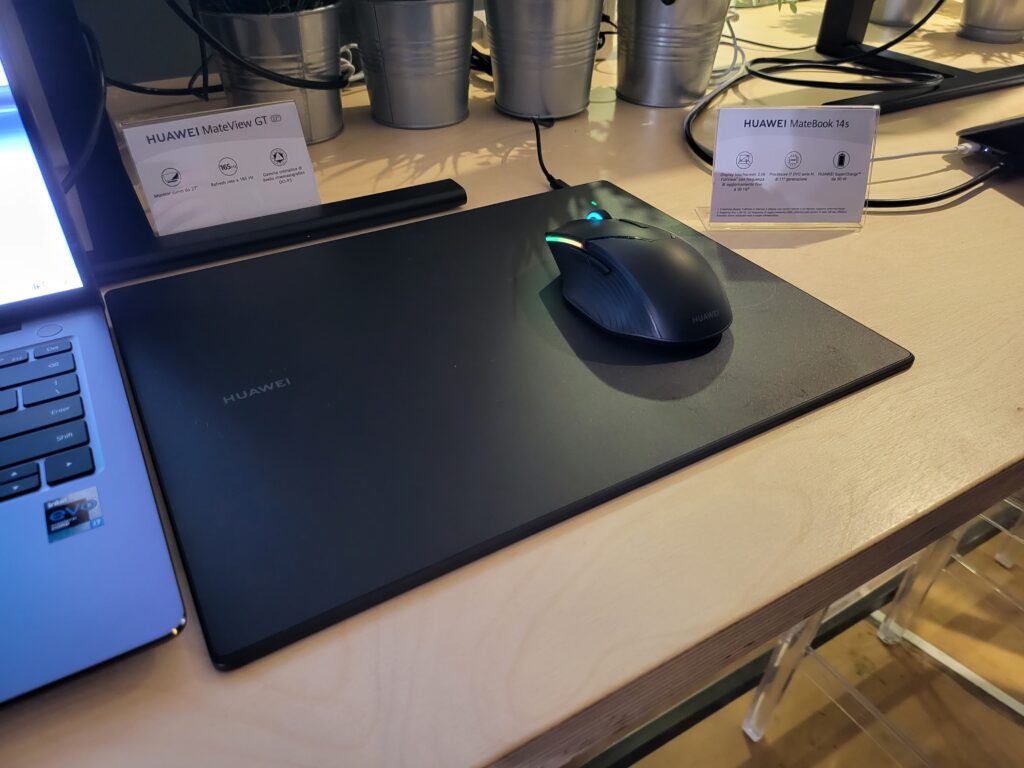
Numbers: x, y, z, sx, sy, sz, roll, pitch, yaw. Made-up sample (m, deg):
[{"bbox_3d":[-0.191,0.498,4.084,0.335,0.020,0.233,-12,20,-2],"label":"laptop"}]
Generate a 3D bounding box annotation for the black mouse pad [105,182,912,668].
[{"bbox_3d":[-0.012,-0.031,0.381,0.343,0.008,0.264,-19,42,-24],"label":"black mouse pad"}]

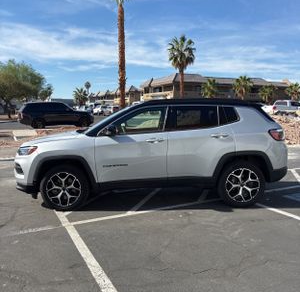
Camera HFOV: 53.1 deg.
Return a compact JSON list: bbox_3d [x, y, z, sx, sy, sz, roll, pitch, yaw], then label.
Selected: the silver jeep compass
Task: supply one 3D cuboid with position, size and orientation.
[{"bbox_3d":[0.030,0.010,5.248,4.410,1.650,1.920,-1,8,-2],"label":"silver jeep compass"}]

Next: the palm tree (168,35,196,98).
[{"bbox_3d":[3.668,-7.802,34.269,3.260,9.340,3.260,0,8,0],"label":"palm tree"}]

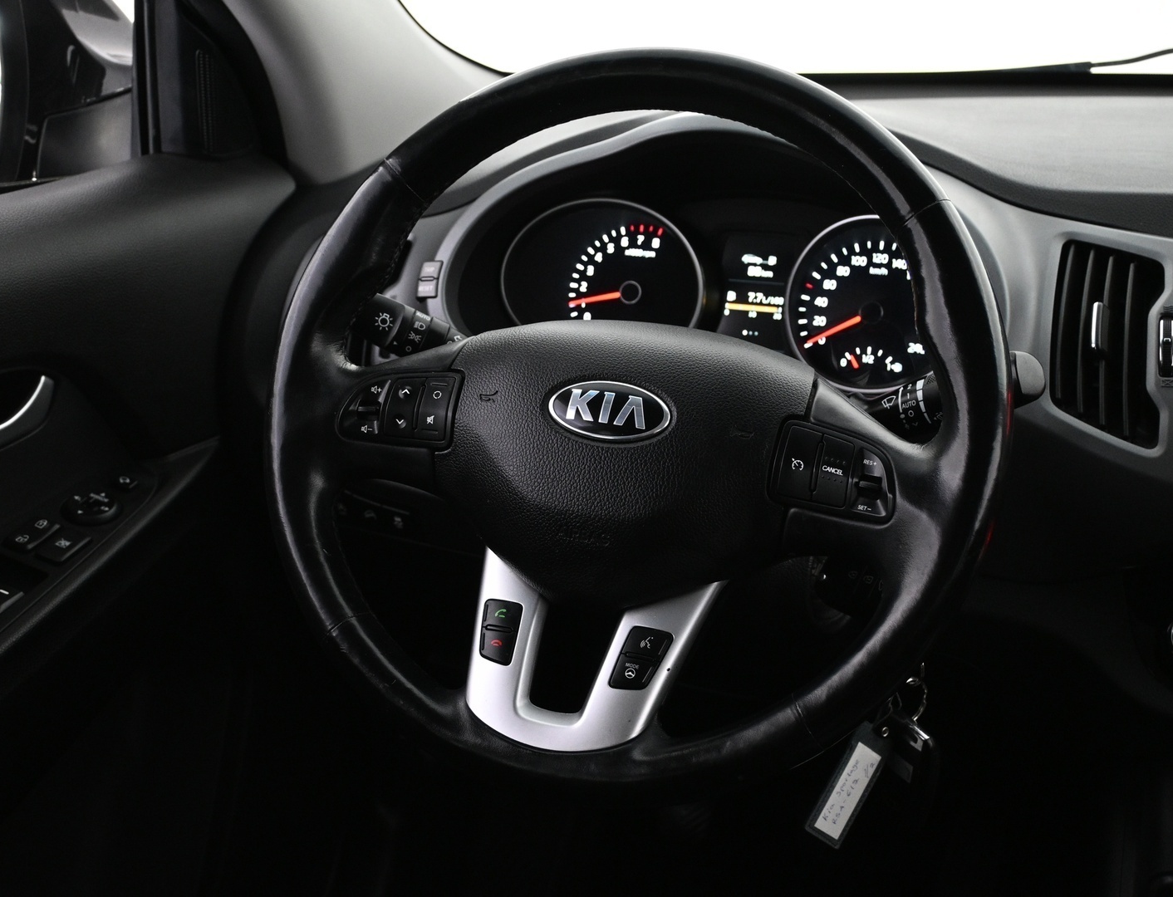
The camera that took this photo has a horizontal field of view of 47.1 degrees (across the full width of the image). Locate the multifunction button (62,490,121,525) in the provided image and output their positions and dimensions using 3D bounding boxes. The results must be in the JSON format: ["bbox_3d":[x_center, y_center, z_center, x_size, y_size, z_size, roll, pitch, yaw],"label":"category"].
[{"bbox_3d":[-0.300,0.035,0.817,0.034,0.012,0.034,4,31,-3],"label":"multifunction button"}]

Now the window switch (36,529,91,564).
[{"bbox_3d":[-0.305,0.060,0.786,0.018,0.009,0.026,14,32,14],"label":"window switch"}]

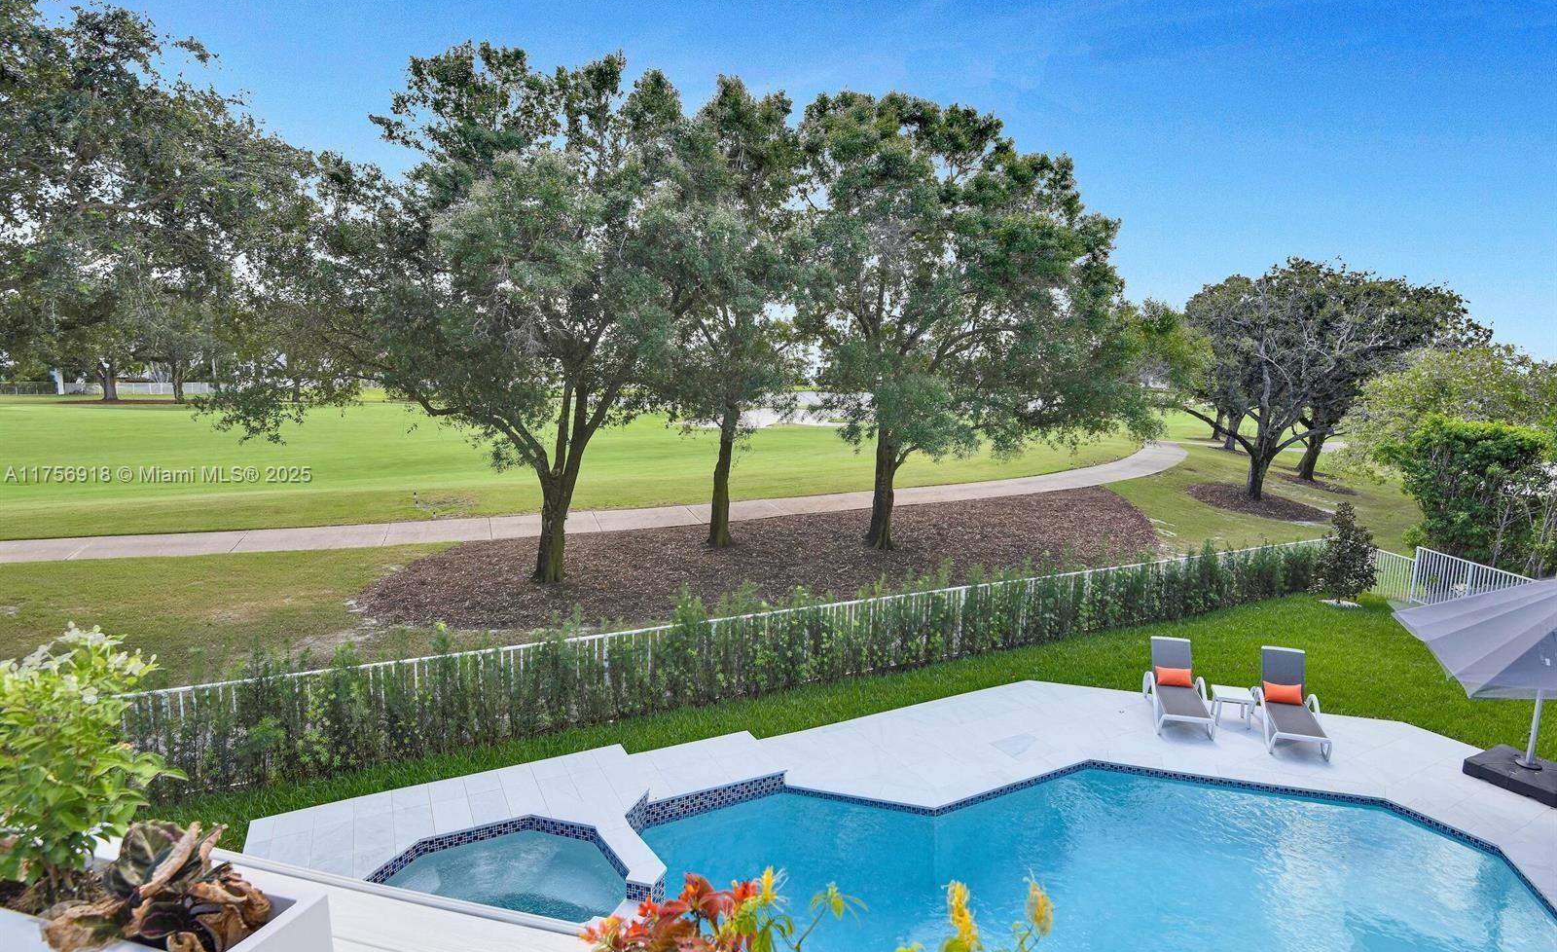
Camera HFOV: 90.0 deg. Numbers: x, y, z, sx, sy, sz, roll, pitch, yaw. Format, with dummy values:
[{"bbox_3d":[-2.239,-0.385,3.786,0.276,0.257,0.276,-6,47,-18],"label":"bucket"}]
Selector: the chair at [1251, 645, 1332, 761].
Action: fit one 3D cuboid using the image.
[{"bbox_3d":[7.079,3.123,10.766,0.660,0.980,1.570,3,9,21],"label":"chair"}]

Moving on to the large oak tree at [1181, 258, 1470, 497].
[{"bbox_3d":[20.502,-3.504,29.185,8.742,8.730,8.742,6,10,34],"label":"large oak tree"}]

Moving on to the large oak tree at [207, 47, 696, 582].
[{"bbox_3d":[-7.513,-3.315,17.970,10.309,11.808,9.588,-4,9,-22],"label":"large oak tree"}]

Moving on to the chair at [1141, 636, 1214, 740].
[{"bbox_3d":[5.829,3.062,11.320,0.660,0.940,1.570,3,9,17],"label":"chair"}]

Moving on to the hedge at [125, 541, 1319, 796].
[{"bbox_3d":[2.333,2.545,13.840,22.342,1.420,0.750,-4,9,-23],"label":"hedge"}]

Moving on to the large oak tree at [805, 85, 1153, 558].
[{"bbox_3d":[5.448,-3.867,21.181,9.530,11.893,9.054,2,9,14],"label":"large oak tree"}]

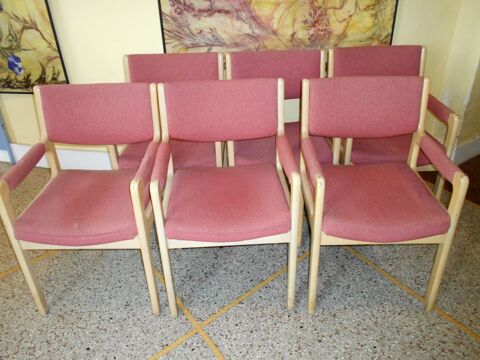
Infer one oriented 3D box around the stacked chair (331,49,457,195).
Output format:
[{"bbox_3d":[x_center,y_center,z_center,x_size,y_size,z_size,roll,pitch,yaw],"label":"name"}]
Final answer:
[{"bbox_3d":[0.760,-0.211,2.232,0.543,0.868,0.521,-3,31,-2],"label":"stacked chair"}]

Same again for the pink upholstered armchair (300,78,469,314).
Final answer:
[{"bbox_3d":[0.536,0.059,1.746,0.532,0.861,0.509,-1,30,1],"label":"pink upholstered armchair"}]

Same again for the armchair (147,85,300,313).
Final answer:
[{"bbox_3d":[-0.054,0.074,1.794,0.543,0.868,0.521,-3,31,-2],"label":"armchair"}]

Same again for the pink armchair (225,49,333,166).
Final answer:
[{"bbox_3d":[0.209,-0.181,2.212,0.543,0.868,0.521,-2,31,0],"label":"pink armchair"}]

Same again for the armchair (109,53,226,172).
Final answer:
[{"bbox_3d":[-0.345,-0.171,2.225,0.543,0.868,0.521,-1,31,1],"label":"armchair"}]

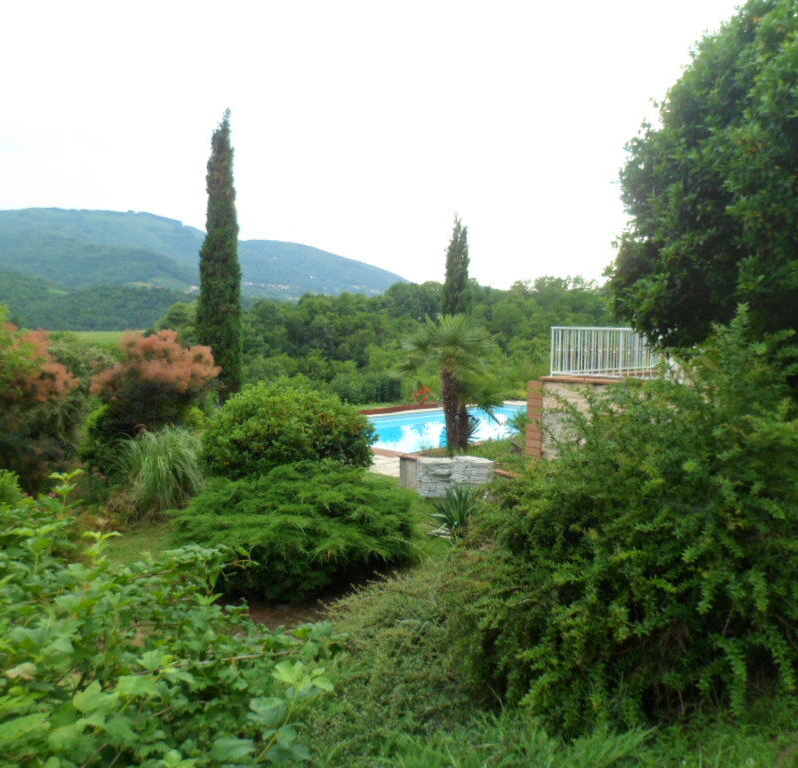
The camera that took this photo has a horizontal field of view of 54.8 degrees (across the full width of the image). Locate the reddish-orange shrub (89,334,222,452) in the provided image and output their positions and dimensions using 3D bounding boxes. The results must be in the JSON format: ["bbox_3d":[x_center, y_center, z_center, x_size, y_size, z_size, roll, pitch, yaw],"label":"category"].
[{"bbox_3d":[-4.245,0.372,13.300,2.280,2.590,2.200,1,3,-18],"label":"reddish-orange shrub"}]

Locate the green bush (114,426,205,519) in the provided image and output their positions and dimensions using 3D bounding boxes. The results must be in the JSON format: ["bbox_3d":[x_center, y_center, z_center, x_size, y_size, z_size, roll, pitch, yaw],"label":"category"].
[{"bbox_3d":[-3.239,1.163,10.400,1.240,1.150,1.200,1,3,-17],"label":"green bush"}]

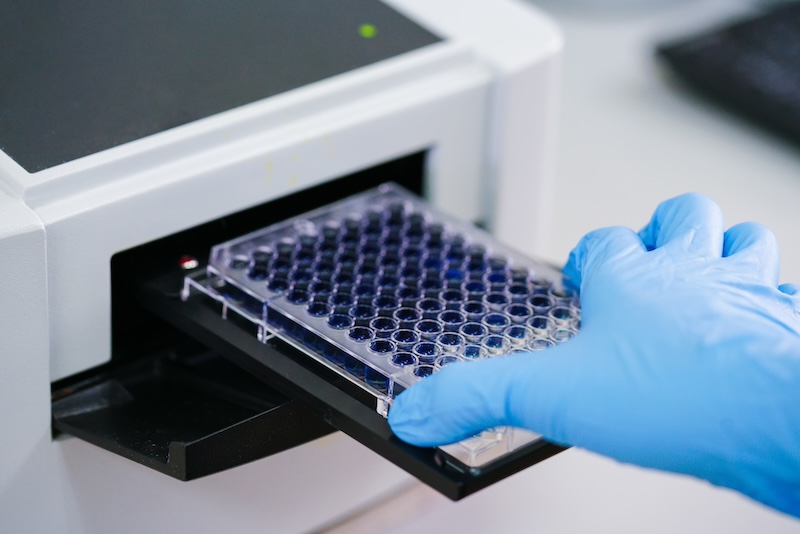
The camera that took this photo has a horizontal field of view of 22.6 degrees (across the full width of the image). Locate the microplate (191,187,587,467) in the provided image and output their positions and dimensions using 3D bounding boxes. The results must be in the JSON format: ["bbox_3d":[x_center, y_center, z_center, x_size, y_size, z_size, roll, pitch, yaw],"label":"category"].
[{"bbox_3d":[0.009,0.015,0.586,0.086,0.014,0.128,-21,36,-37],"label":"microplate"}]

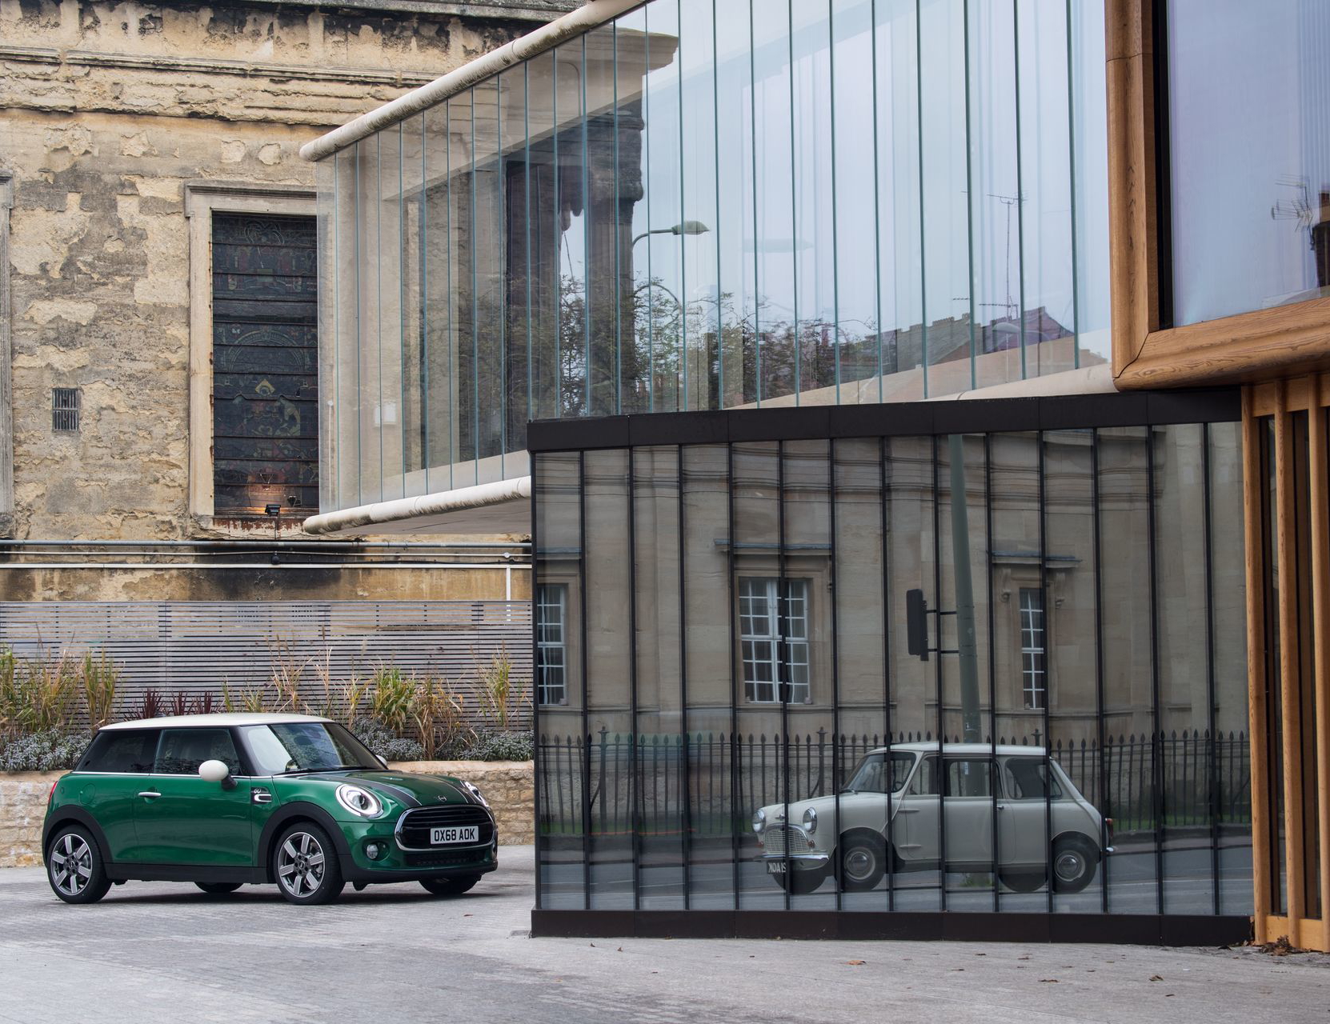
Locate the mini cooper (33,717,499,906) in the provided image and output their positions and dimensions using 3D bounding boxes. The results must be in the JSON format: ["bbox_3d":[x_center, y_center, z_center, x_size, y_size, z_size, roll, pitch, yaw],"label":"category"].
[{"bbox_3d":[-3.034,2.266,26.207,3.830,1.420,1.760,-4,-5,39],"label":"mini cooper"}]

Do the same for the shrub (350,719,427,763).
[{"bbox_3d":[-3.020,2.486,37.100,0.800,0.520,0.660,1,-4,-25],"label":"shrub"}]

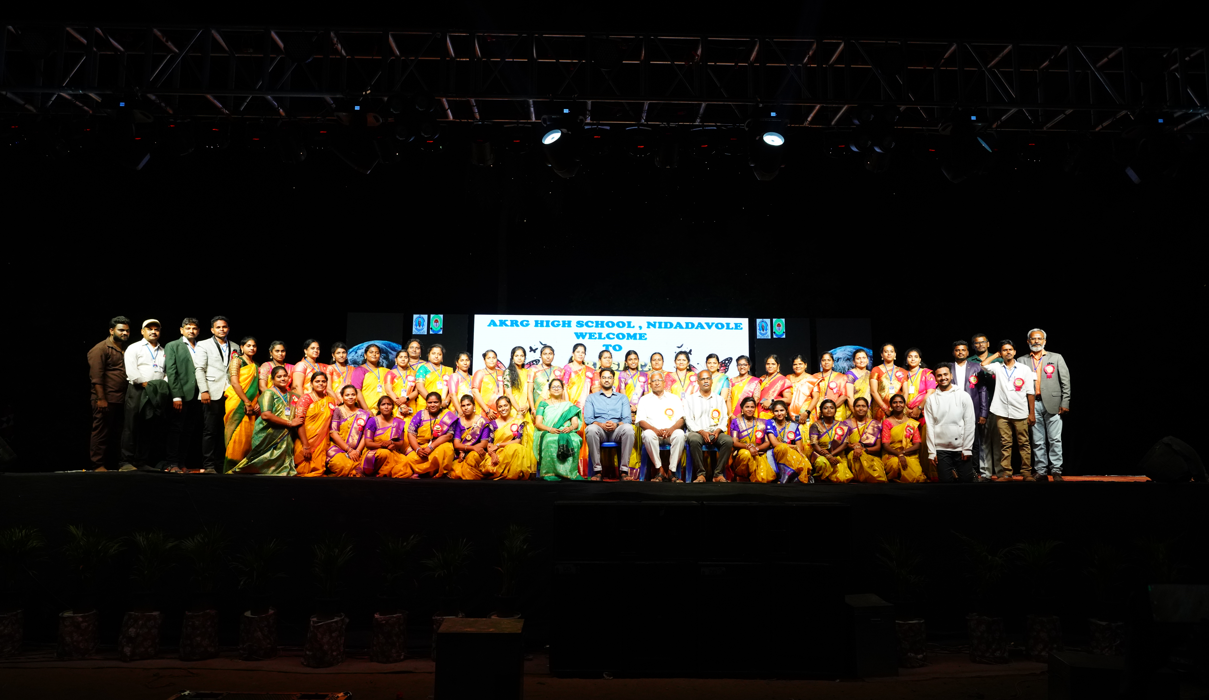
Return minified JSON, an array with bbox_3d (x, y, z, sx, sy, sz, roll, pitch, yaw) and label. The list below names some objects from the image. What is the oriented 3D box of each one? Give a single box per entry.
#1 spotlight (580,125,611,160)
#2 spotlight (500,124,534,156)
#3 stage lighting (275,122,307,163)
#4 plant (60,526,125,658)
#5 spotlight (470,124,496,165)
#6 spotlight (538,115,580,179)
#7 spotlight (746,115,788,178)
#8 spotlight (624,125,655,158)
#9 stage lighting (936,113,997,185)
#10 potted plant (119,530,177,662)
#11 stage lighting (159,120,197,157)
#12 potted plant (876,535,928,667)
[{"bbox_3d":[-0.077,-1.774,6.880,0.250,0.250,0.200,1,-34,-1],"label":"spotlight"},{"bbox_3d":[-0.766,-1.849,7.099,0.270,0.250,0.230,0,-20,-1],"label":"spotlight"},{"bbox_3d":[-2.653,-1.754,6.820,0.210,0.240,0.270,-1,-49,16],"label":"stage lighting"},{"bbox_3d":[-5.254,2.431,8.221,0.658,1.269,0.600,0,-5,-1],"label":"plant"},{"bbox_3d":[-1.037,-1.744,6.860,0.220,0.250,0.270,1,-50,-1],"label":"spotlight"},{"bbox_3d":[-0.365,-1.686,6.629,0.330,0.520,0.340,-1,-6,19],"label":"spotlight"},{"bbox_3d":[1.339,-1.686,6.670,0.340,0.530,0.340,0,-5,-1],"label":"spotlight"},{"bbox_3d":[0.302,-1.778,6.880,0.250,0.250,0.200,1,-32,-1],"label":"spotlight"},{"bbox_3d":[2.943,-1.677,6.550,0.420,0.580,0.380,-1,-7,13],"label":"stage lighting"},{"bbox_3d":[-4.628,2.444,8.136,0.577,1.236,0.577,0,-5,-1],"label":"potted plant"},{"bbox_3d":[-3.601,-1.789,6.800,0.240,0.250,0.200,-2,-34,22],"label":"stage lighting"},{"bbox_3d":[2.805,2.364,7.600,0.430,1.180,0.430,1,-7,-1],"label":"potted plant"}]

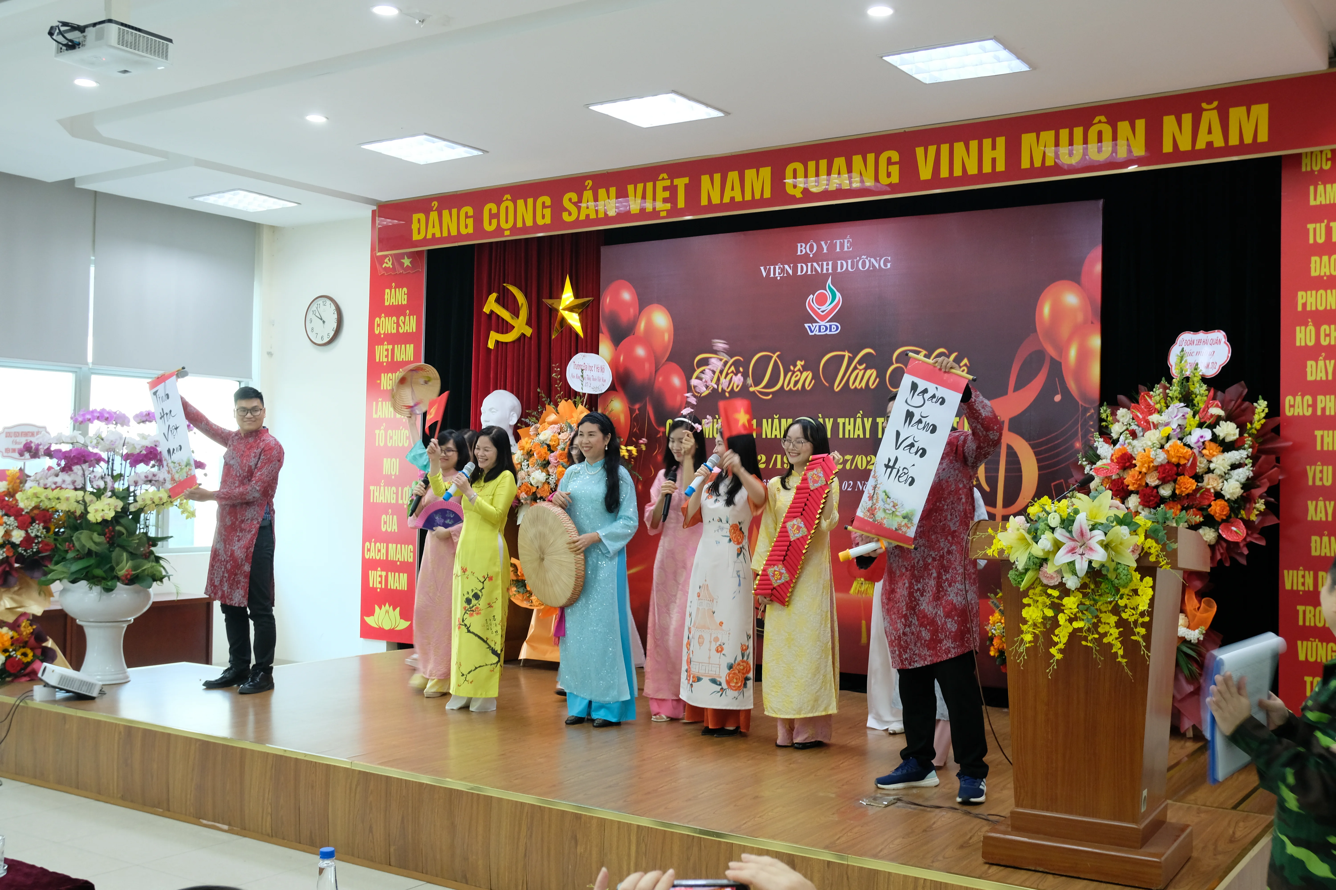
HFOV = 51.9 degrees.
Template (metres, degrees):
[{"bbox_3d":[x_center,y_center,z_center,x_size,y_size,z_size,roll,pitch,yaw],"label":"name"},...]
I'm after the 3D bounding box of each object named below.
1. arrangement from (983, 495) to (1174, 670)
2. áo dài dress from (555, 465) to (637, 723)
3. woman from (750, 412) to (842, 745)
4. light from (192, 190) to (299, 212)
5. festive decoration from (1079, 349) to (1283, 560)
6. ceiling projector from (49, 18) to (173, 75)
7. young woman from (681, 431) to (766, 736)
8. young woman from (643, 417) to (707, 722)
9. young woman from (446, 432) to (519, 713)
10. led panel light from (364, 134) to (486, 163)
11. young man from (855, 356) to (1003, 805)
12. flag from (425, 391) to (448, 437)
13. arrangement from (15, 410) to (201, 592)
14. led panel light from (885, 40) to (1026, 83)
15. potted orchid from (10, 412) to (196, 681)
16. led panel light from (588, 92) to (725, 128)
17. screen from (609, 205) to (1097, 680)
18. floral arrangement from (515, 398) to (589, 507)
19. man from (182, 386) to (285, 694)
[{"bbox_3d":[1.385,0.460,4.620,0.580,0.560,0.360,0,-2,34],"label":"arrangement"},{"bbox_3d":[-0.370,0.728,7.153,0.480,1.370,0.360,0,-2,38],"label":"áo dài dress"},{"bbox_3d":[0.636,0.662,6.690,0.470,1.579,0.350,0,-2,35],"label":"woman"},{"bbox_3d":[-3.172,-1.853,10.312,0.600,0.050,0.600,0,-2,34],"label":"light"},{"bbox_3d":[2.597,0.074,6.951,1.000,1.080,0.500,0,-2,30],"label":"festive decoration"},{"bbox_3d":[-2.042,-1.457,5.071,0.330,0.100,0.265,0,-2,34],"label":"ceiling projector"},{"bbox_3d":[0.276,0.672,6.862,0.480,1.530,0.400,0,-2,36],"label":"young woman"},{"bbox_3d":[0.055,0.644,7.291,0.470,1.600,0.380,0,-2,33],"label":"young woman"},{"bbox_3d":[-1.051,0.666,7.487,0.450,1.549,0.400,0,-2,43],"label":"young woman"},{"bbox_3d":[-1.595,-1.954,8.972,0.600,0.060,0.600,0,-2,34],"label":"led panel light"},{"bbox_3d":[1.084,0.533,5.643,0.600,1.800,0.520,0,-2,41],"label":"young man"},{"bbox_3d":[-1.216,-0.159,7.220,0.050,0.200,0.200,16,0,-38],"label":"flag"},{"bbox_3d":[-3.434,0.346,8.420,1.080,1.100,0.920,0,-2,23],"label":"arrangement"},{"bbox_3d":[1.459,-1.945,6.900,0.600,0.050,0.600,0,-2,34],"label":"led panel light"},{"bbox_3d":[-3.351,0.599,8.239,1.060,1.620,0.920,0,-2,34],"label":"potted orchid"},{"bbox_3d":[-0.059,-1.938,7.858,0.600,0.050,0.600,0,-2,34],"label":"led panel light"},{"bbox_3d":[0.946,0.011,8.547,3.480,2.760,0.060,0,-2,34],"label":"screen"},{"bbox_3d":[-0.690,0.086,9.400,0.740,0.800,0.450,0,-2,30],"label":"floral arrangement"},{"bbox_3d":[-2.522,0.538,7.986,0.600,1.760,0.500,0,-2,45],"label":"man"}]

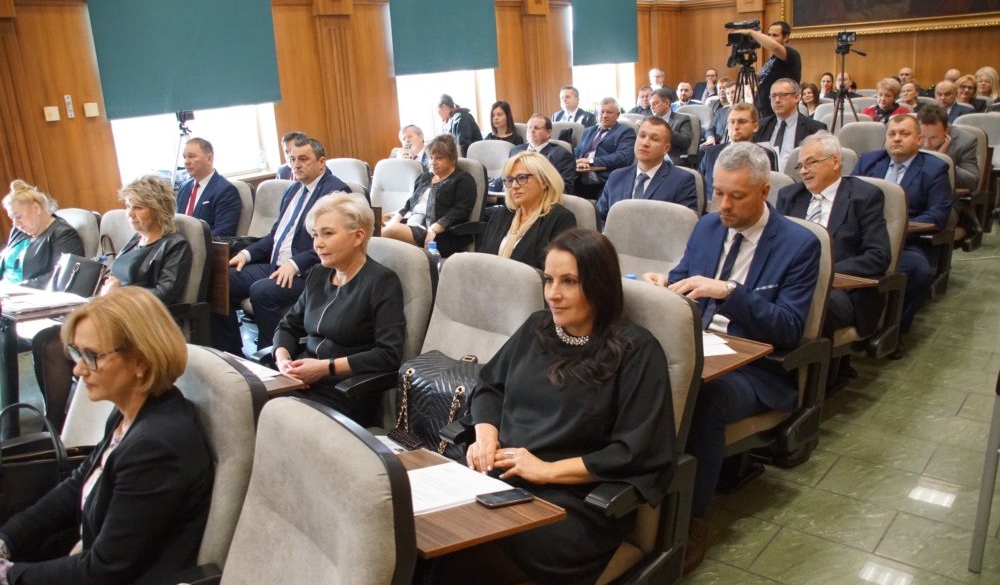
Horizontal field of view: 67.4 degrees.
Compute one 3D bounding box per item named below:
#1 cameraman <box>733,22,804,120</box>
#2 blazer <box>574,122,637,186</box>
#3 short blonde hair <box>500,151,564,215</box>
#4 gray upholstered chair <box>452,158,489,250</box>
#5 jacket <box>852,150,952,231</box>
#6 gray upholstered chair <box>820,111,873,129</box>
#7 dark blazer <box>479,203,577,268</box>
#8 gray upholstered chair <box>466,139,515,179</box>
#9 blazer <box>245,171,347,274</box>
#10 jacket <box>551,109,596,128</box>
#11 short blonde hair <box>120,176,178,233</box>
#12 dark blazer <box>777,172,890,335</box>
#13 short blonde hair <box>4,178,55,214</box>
[{"bbox_3d":[2.466,-1.493,6.861,0.550,1.840,0.480,-16,20,-34],"label":"cameraman"},{"bbox_3d":[0.887,-1.041,6.227,0.520,0.620,0.420,10,22,40],"label":"blazer"},{"bbox_3d":[0.137,-0.463,3.192,0.245,0.275,0.250,10,22,39],"label":"short blonde hair"},{"bbox_3d":[-0.422,-0.419,5.104,0.540,0.920,0.620,10,22,39],"label":"gray upholstered chair"},{"bbox_3d":[2.113,-0.434,3.936,0.530,0.630,0.420,10,21,39],"label":"jacket"},{"bbox_3d":[2.808,-1.033,6.298,0.540,0.920,0.600,10,22,39],"label":"gray upholstered chair"},{"bbox_3d":[0.144,-0.082,3.314,0.370,0.580,0.450,-15,20,-33],"label":"dark blazer"},{"bbox_3d":[-0.226,-0.759,6.404,0.550,1.000,0.680,5,17,26],"label":"gray upholstered chair"},{"bbox_3d":[-1.093,-0.335,4.176,0.530,0.610,0.500,10,22,39],"label":"blazer"},{"bbox_3d":[0.806,-1.721,8.225,0.490,0.620,0.350,4,17,26],"label":"jacket"},{"bbox_3d":[-1.712,-0.425,3.664,0.240,0.270,0.260,7,18,33],"label":"short blonde hair"},{"bbox_3d":[1.388,-0.134,3.124,0.520,0.630,0.420,12,23,44],"label":"dark blazer"},{"bbox_3d":[-2.384,-0.471,3.800,0.240,0.210,0.210,-16,20,-34],"label":"short blonde hair"}]

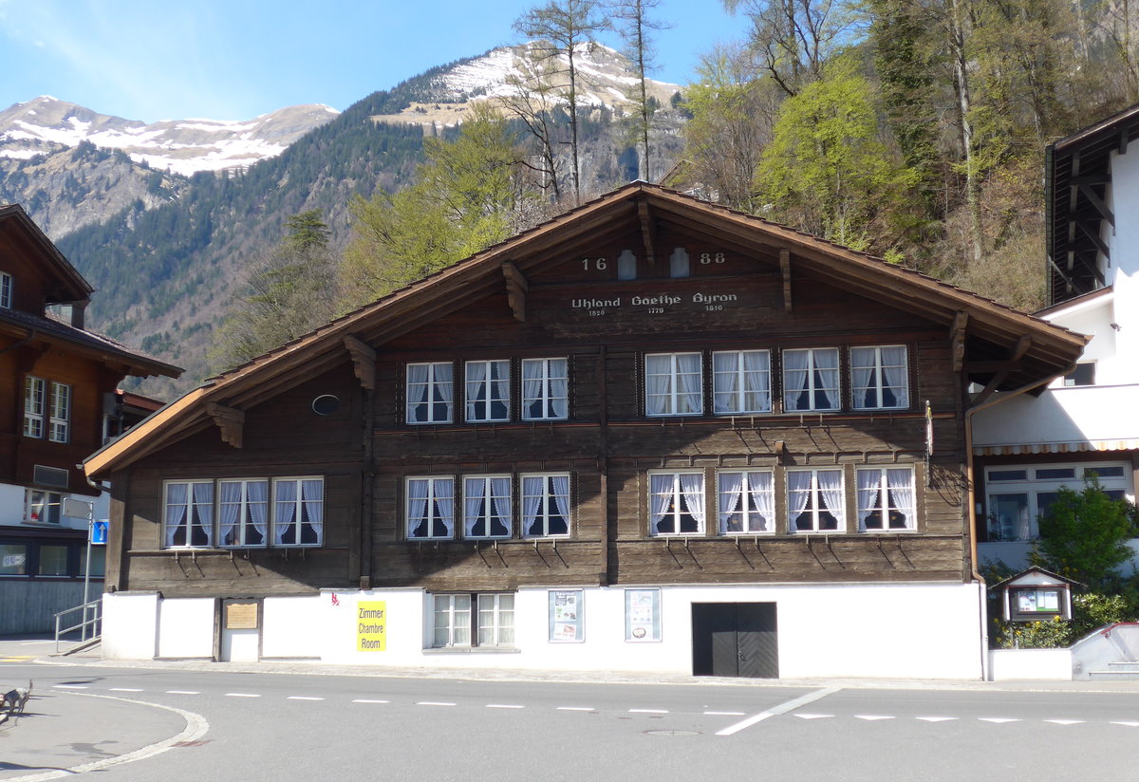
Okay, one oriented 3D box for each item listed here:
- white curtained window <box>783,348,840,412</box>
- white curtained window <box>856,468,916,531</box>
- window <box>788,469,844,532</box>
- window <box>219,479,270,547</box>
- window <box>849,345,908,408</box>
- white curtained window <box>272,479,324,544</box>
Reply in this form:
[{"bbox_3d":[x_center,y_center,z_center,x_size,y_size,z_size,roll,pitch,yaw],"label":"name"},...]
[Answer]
[{"bbox_3d":[4.633,-0.217,28.993,1.051,1.182,0.120,-2,-9,11],"label":"white curtained window"},{"bbox_3d":[5.940,2.021,28.398,1.066,1.239,0.120,-2,-9,11],"label":"white curtained window"},{"bbox_3d":[4.656,2.060,28.650,1.069,1.241,0.120,-2,-9,11],"label":"window"},{"bbox_3d":[-6.685,2.507,31.145,1.081,1.380,0.130,-2,-9,11],"label":"window"},{"bbox_3d":[5.947,-0.254,29.023,1.057,1.208,0.130,-2,-9,11],"label":"window"},{"bbox_3d":[-5.509,2.449,30.638,1.071,1.380,0.120,-2,-9,11],"label":"white curtained window"}]

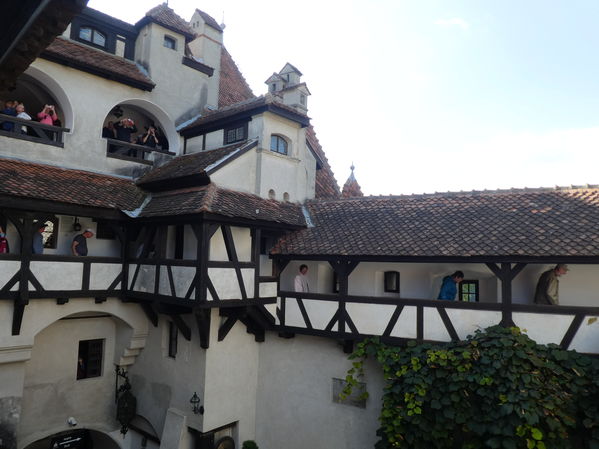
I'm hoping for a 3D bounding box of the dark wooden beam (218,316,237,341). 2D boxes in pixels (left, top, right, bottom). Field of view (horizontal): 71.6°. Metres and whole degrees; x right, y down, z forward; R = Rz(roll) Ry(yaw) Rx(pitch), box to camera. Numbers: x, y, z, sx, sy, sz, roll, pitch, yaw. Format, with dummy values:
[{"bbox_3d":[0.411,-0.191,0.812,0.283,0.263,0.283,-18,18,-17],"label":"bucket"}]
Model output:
[{"bbox_3d":[-1.742,2.497,10.024,0.160,0.758,0.160,8,32,-47],"label":"dark wooden beam"}]

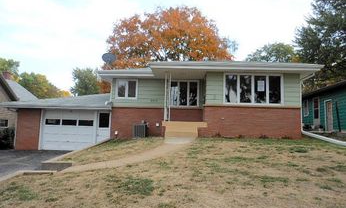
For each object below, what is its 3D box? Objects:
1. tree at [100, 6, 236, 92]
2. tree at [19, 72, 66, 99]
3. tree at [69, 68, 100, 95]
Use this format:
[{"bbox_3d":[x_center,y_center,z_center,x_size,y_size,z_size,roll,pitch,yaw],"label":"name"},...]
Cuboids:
[{"bbox_3d":[-0.450,-3.100,27.400,13.000,13.300,12.000,0,-5,0],"label":"tree"},{"bbox_3d":[-19.700,0.150,42.200,7.600,9.900,7.000,0,-5,0],"label":"tree"},{"bbox_3d":[-10.500,-0.100,34.100,4.600,8.600,4.500,0,-5,0],"label":"tree"}]

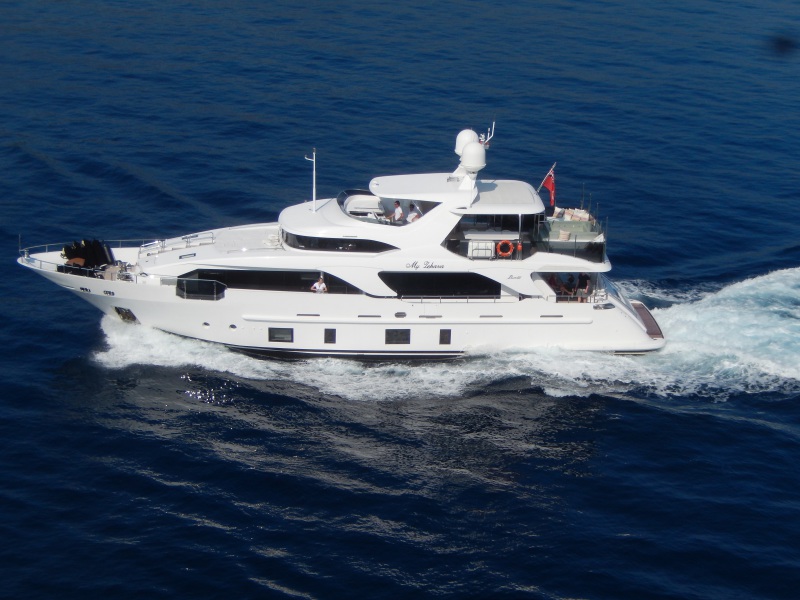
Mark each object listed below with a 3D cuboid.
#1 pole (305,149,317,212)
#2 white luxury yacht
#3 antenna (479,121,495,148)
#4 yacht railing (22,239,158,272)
[{"bbox_3d":[-4.024,-5.343,87.806,0.528,2.908,0.166,0,16,-6],"label":"pole"},{"bbox_3d":[-2.598,-3.005,88.642,28.928,10.246,7.038,0,16,-6],"label":"white luxury yacht"},{"bbox_3d":[3.863,-7.426,87.981,0.673,1.242,0.455,0,16,-6],"label":"antenna"},{"bbox_3d":[-13.932,-1.908,87.829,6.106,0.621,5.796,0,16,-6],"label":"yacht railing"}]

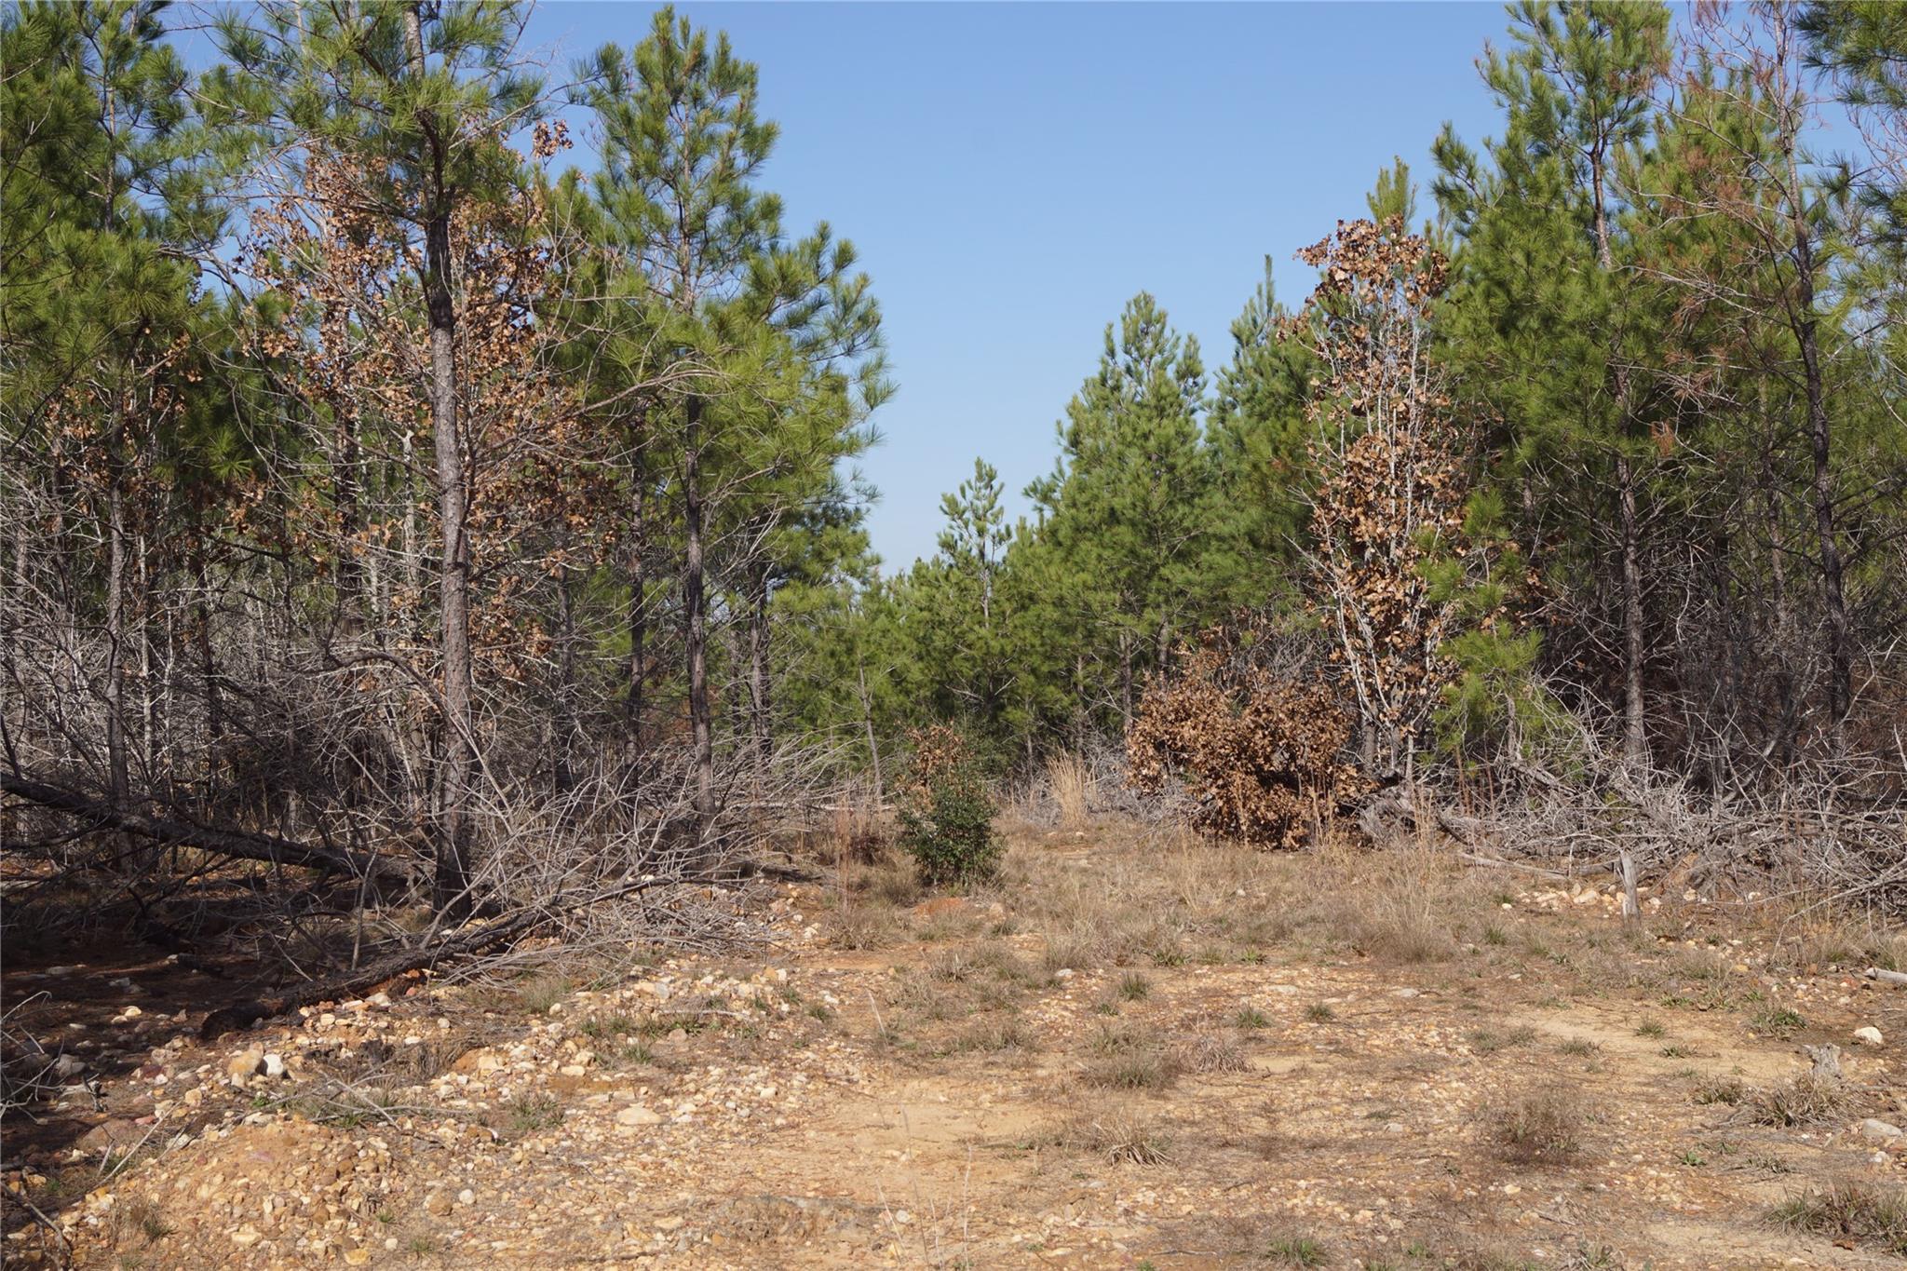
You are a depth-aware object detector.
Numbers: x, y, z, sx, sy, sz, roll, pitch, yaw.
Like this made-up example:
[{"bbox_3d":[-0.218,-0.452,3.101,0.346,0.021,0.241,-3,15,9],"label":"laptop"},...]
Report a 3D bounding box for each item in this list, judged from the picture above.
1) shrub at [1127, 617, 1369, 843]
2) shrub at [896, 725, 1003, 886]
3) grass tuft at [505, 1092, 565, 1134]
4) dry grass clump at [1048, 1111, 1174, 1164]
[{"bbox_3d":[2.456,0.832,20.000,2.000,1.850,1.700,-1,-1,0],"label":"shrub"},{"bbox_3d":[-0.026,1.183,16.600,0.740,1.100,0.700,-1,-1,0],"label":"shrub"},{"bbox_3d":[-1.458,1.669,8.300,0.210,0.120,0.200,-1,-1,0],"label":"grass tuft"},{"bbox_3d":[0.503,1.602,7.600,0.400,0.150,0.340,-1,-1,0],"label":"dry grass clump"}]

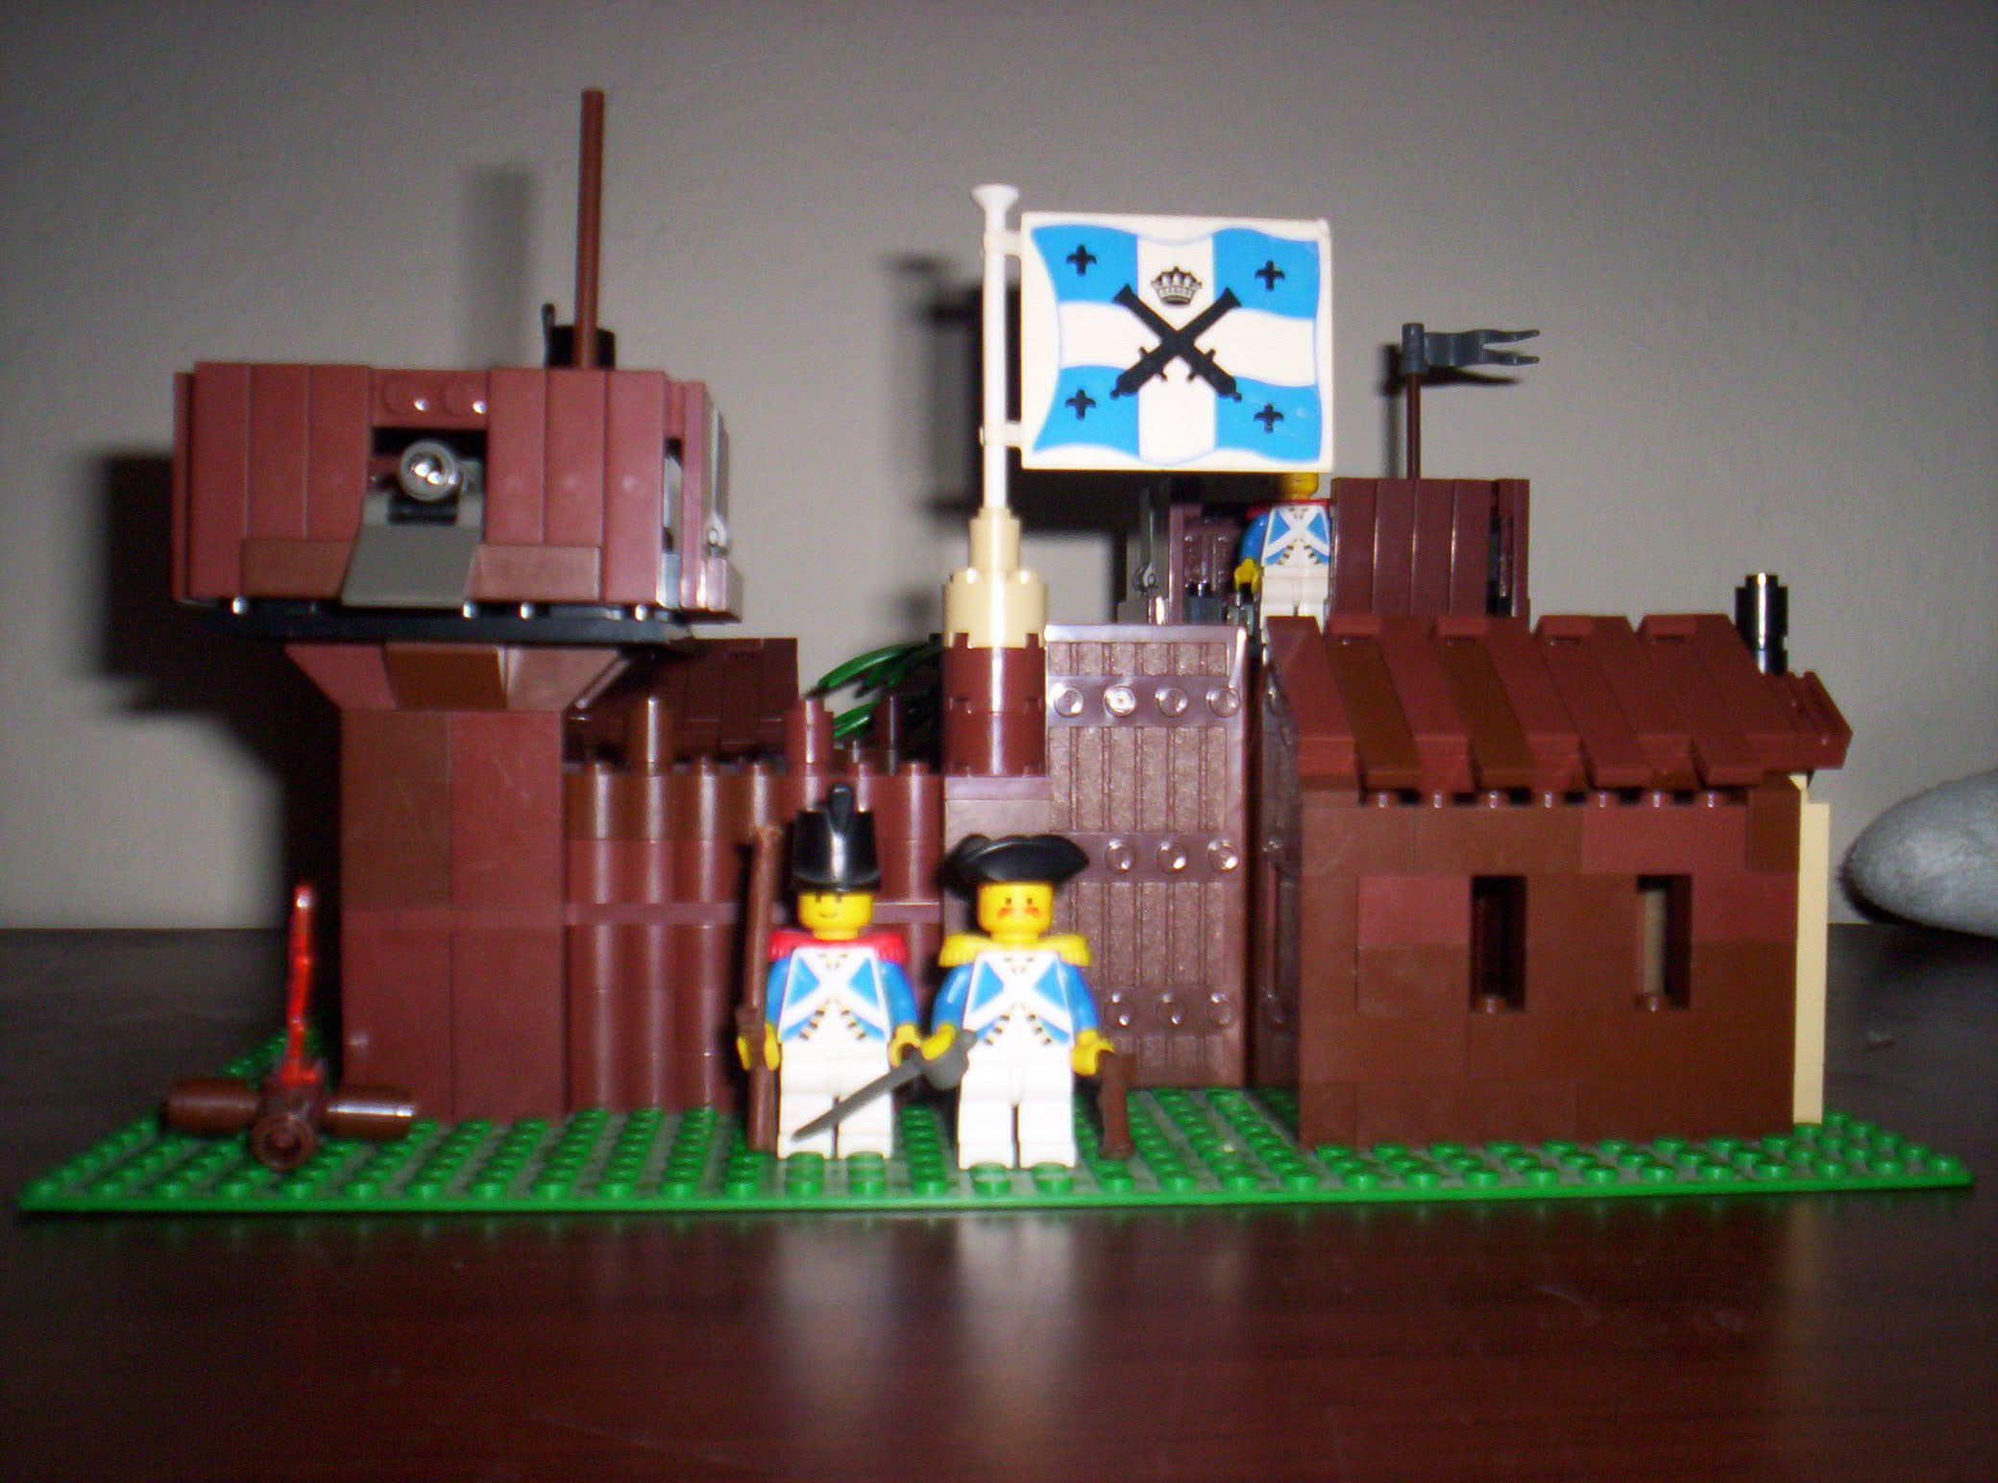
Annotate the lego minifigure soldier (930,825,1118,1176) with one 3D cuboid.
[{"bbox_3d":[0.003,0.035,0.290,0.025,0.045,0.017,0,1,-4],"label":"lego minifigure soldier"}]

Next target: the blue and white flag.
[{"bbox_3d":[0.028,-0.063,0.337,0.050,0.040,0.003,0,1,-8],"label":"blue and white flag"}]

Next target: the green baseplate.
[{"bbox_3d":[-0.006,0.056,0.399,0.256,0.003,0.256,0,1,-4],"label":"green baseplate"}]

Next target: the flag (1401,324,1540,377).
[{"bbox_3d":[0.107,-0.089,0.482,0.031,0.011,0.005,0,1,-4],"label":"flag"}]

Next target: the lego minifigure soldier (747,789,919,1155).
[{"bbox_3d":[-0.023,0.032,0.296,0.024,0.051,0.015,0,1,-4],"label":"lego minifigure soldier"}]

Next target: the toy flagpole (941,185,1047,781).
[{"bbox_3d":[-0.001,-0.041,0.333,0.016,0.093,0.016,0,1,-4],"label":"toy flagpole"}]

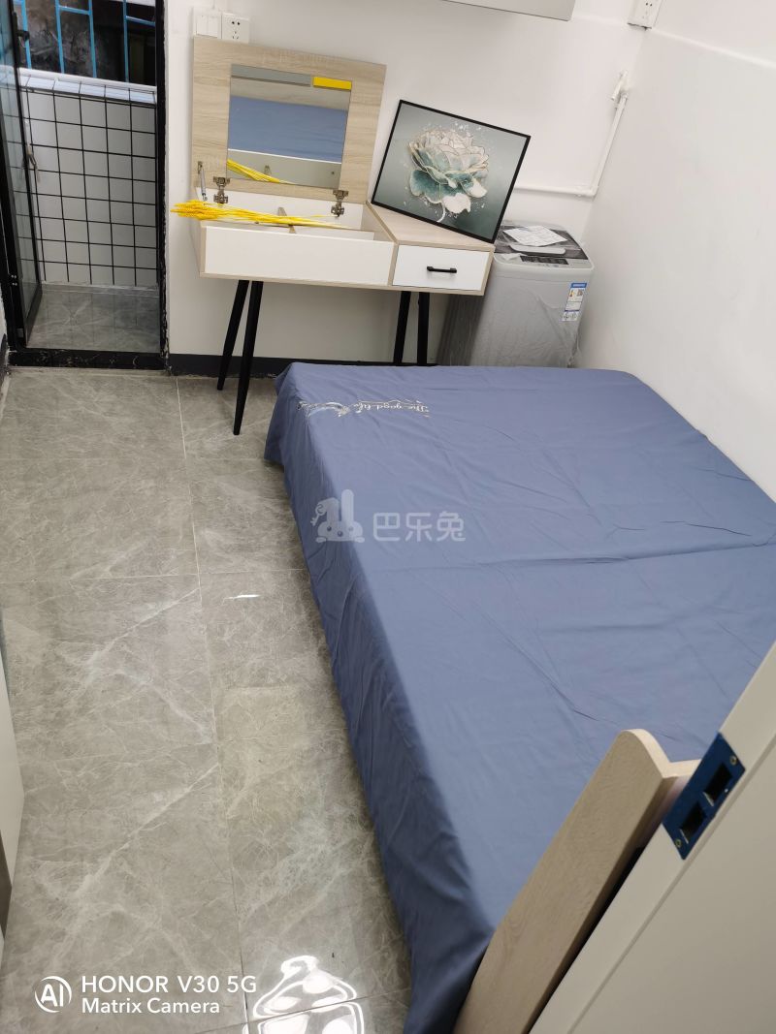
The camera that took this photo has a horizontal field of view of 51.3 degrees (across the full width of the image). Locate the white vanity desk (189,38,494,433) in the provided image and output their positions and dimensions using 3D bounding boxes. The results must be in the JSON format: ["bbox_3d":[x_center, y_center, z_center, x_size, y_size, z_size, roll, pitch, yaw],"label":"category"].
[{"bbox_3d":[-0.181,-0.915,2.870,0.980,1.205,0.435,-1,37,-17],"label":"white vanity desk"}]

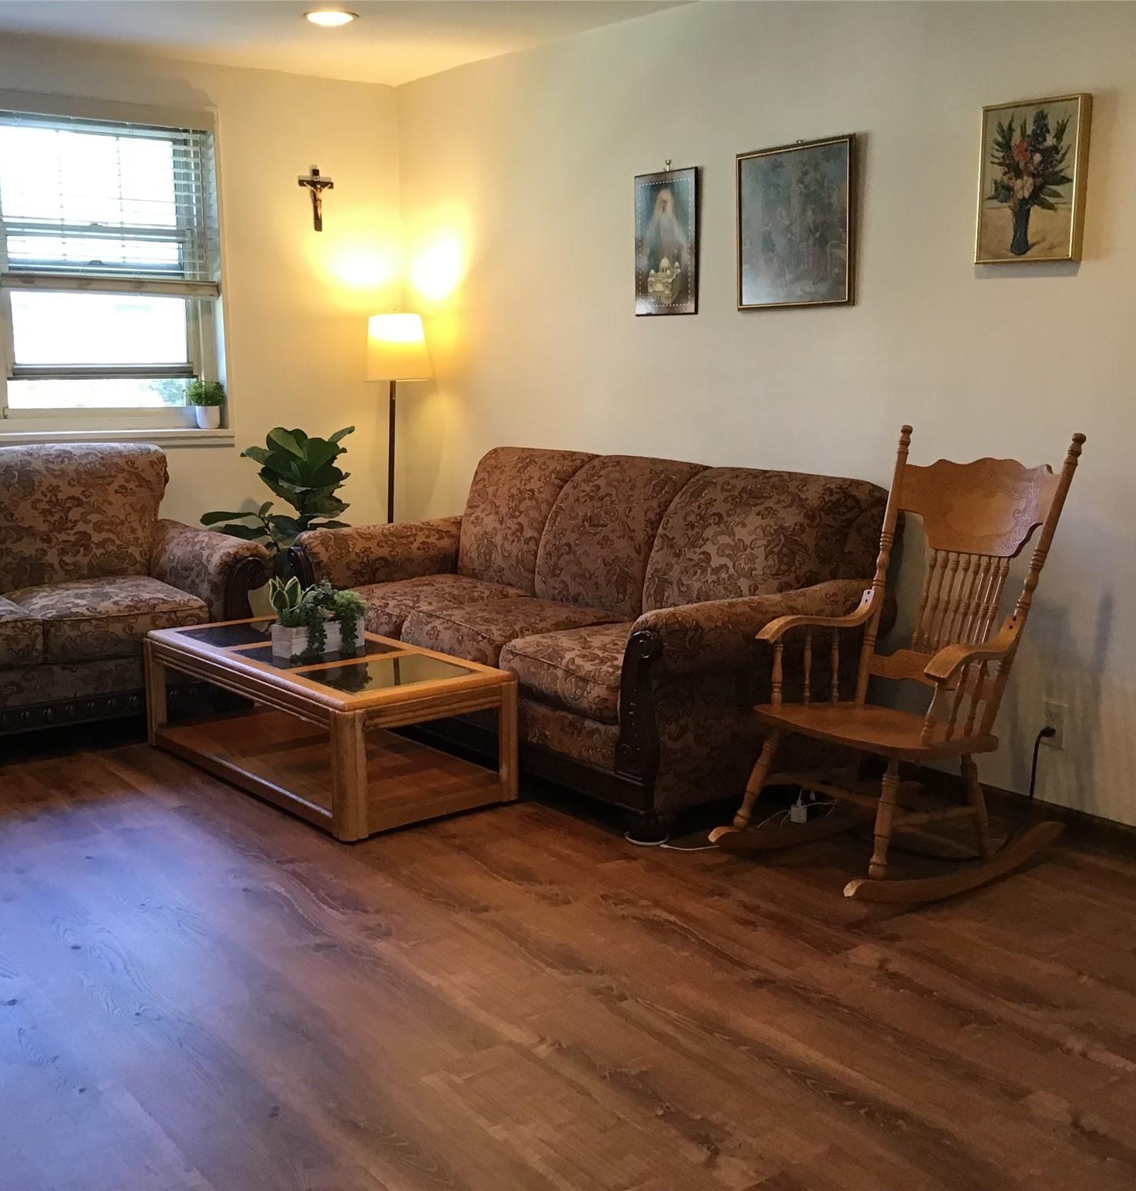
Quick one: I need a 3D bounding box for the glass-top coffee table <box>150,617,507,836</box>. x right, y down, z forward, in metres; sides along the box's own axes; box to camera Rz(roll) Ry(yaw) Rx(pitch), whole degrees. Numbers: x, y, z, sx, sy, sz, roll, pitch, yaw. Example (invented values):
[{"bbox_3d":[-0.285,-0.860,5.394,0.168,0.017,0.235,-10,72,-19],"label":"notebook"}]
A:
[{"bbox_3d":[-0.770,0.364,4.442,0.600,0.376,1.250,-8,12,-39],"label":"glass-top coffee table"}]

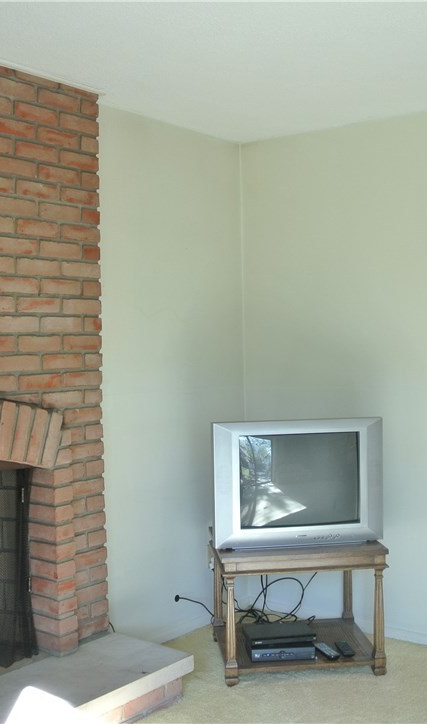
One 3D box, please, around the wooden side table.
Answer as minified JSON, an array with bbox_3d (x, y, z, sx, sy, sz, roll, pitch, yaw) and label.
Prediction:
[{"bbox_3d":[0.348,1.023,3.502,0.674,0.499,0.476,-1,2,-7],"label":"wooden side table"}]

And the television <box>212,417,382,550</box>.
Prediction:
[{"bbox_3d":[0.325,0.498,3.632,0.724,0.521,0.470,-1,2,-9],"label":"television"}]

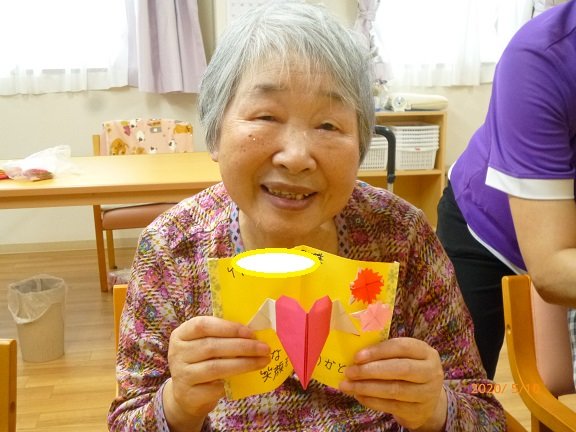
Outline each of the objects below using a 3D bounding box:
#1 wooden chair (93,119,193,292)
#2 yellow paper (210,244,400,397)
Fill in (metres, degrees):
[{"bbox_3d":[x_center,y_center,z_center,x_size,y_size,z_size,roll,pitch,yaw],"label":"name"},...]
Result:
[{"bbox_3d":[-0.735,-0.081,3.597,0.540,0.800,0.530,-2,13,-7],"label":"wooden chair"},{"bbox_3d":[0.014,0.095,0.620,0.160,0.130,0.050,1,12,0],"label":"yellow paper"}]

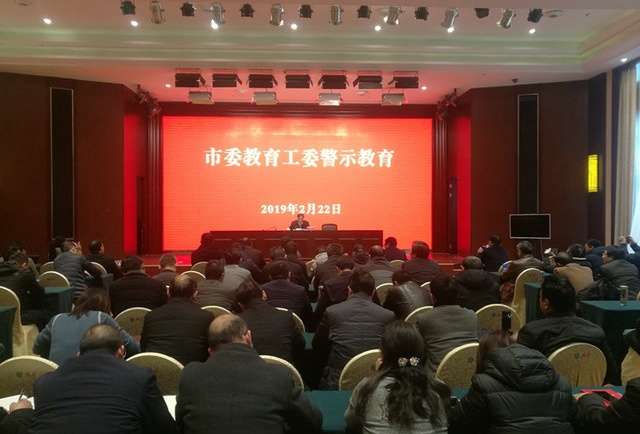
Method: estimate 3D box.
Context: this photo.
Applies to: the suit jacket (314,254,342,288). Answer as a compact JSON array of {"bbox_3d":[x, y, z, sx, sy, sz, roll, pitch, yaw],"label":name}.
[{"bbox_3d":[0.153,0.730,5.650,0.490,0.580,0.420,0,0,-3],"label":"suit jacket"}]

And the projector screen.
[{"bbox_3d":[-0.637,-0.931,13.950,7.570,3.740,0.120,0,1,-3],"label":"projector screen"}]

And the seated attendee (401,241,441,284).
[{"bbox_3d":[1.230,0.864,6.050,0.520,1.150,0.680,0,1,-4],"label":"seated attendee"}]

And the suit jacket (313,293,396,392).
[{"bbox_3d":[0.226,0.846,3.364,0.560,0.700,0.470,0,1,-3],"label":"suit jacket"}]

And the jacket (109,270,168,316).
[{"bbox_3d":[-1.550,0.795,4.350,0.530,0.680,0.420,0,1,-3],"label":"jacket"}]

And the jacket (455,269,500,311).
[{"bbox_3d":[1.402,0.744,4.500,0.530,0.600,0.420,0,0,-5],"label":"jacket"}]

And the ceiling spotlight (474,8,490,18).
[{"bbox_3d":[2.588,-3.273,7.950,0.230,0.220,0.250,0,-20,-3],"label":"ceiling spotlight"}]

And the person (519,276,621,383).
[{"bbox_3d":[1.686,1.073,3.500,0.600,1.320,0.800,0,1,-10],"label":"person"}]

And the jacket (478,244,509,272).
[{"bbox_3d":[3.260,0.841,9.300,0.530,0.650,0.430,-1,1,-34],"label":"jacket"}]

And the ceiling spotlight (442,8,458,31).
[{"bbox_3d":[2.650,-4.016,10.100,0.250,0.260,0.410,0,-41,-16],"label":"ceiling spotlight"}]

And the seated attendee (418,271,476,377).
[{"bbox_3d":[0.820,1.024,3.450,0.480,1.290,0.780,0,1,-3],"label":"seated attendee"}]

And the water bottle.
[{"bbox_3d":[3.263,0.850,5.350,0.070,0.210,0.070,0,1,0],"label":"water bottle"}]

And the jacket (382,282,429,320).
[{"bbox_3d":[0.851,0.923,4.800,0.540,0.650,0.440,0,1,-11],"label":"jacket"}]

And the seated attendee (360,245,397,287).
[{"bbox_3d":[0.659,0.979,5.970,0.510,1.310,0.780,0,1,-3],"label":"seated attendee"}]

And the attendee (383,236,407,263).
[{"bbox_3d":[1.319,1.026,8.900,0.520,1.300,0.750,0,1,-6],"label":"attendee"}]

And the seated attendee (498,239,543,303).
[{"bbox_3d":[2.607,0.964,6.606,0.530,1.310,0.780,-1,1,-28],"label":"seated attendee"}]

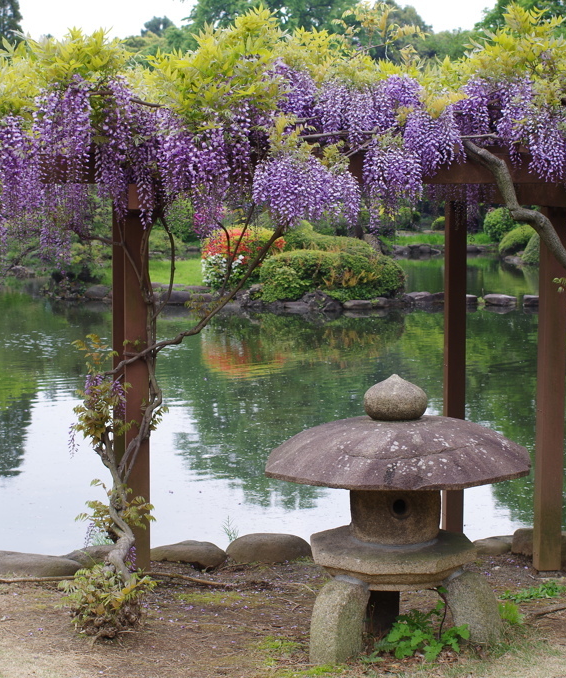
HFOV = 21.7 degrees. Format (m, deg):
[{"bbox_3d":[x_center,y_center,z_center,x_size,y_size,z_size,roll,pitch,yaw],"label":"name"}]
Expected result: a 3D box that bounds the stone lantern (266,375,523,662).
[{"bbox_3d":[0.456,0.683,5.863,1.048,1.083,1.048,0,5,-2],"label":"stone lantern"}]

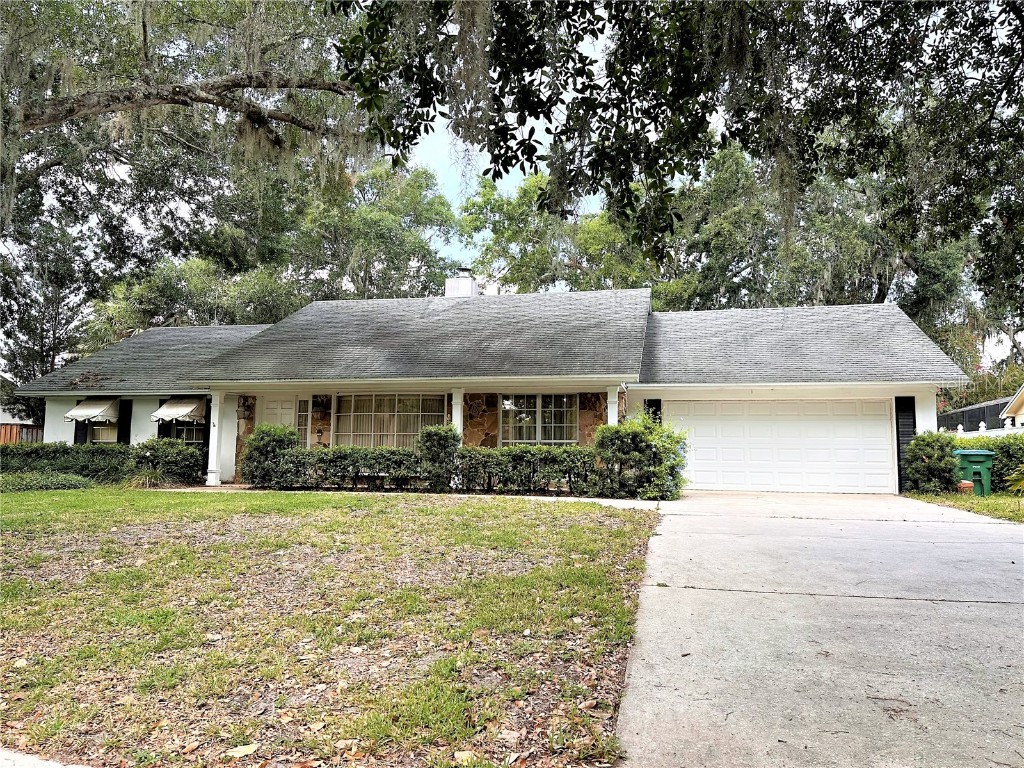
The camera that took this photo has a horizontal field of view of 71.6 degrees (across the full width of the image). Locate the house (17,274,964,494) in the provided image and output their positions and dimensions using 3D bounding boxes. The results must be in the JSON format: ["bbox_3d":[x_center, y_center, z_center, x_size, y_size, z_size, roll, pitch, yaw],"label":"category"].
[{"bbox_3d":[-1.247,-0.302,21.489,24.028,6.373,11.736,-1,-5,12],"label":"house"}]

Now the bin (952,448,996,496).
[{"bbox_3d":[10.696,2.032,16.477,0.740,1.080,0.840,-1,-5,20],"label":"bin"}]

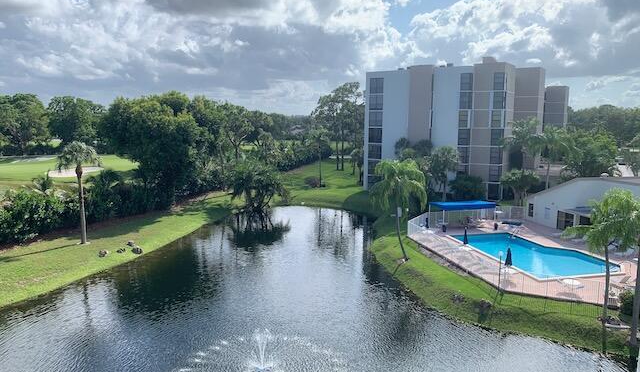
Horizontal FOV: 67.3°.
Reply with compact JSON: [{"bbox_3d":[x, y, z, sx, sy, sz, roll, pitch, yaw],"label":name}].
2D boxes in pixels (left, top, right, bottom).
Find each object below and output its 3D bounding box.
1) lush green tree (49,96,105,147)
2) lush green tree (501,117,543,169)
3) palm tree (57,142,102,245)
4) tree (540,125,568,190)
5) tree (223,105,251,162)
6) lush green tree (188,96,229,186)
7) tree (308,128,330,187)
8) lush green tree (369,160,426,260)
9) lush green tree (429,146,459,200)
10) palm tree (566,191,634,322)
[{"bbox_3d":[-83.224,-20.876,164.702,19.140,19.260,17.230,0,8,0],"label":"lush green tree"},{"bbox_3d":[30.704,-4.186,73.141,6.060,12.050,6.060,0,8,0],"label":"lush green tree"},{"bbox_3d":[-23.856,0.673,47.681,4.380,10.133,4.243,1,8,0],"label":"palm tree"},{"bbox_3d":[41.130,-4.860,84.311,4.715,10.849,4.567,1,8,0],"label":"tree"},{"bbox_3d":[-16.708,-9.214,97.677,6.080,15.280,6.080,0,8,0],"label":"tree"},{"bbox_3d":[-19.989,-7.856,85.749,7.460,15.960,7.460,0,8,0],"label":"lush green tree"},{"bbox_3d":[-0.267,-4.972,85.655,4.270,10.480,4.270,0,8,0],"label":"tree"},{"bbox_3d":[6.896,2.100,42.421,4.920,9.070,4.920,0,8,0],"label":"lush green tree"},{"bbox_3d":[18.372,-1.790,71.510,4.284,7.997,4.150,1,8,0],"label":"lush green tree"},{"bbox_3d":[17.225,4.274,29.801,4.310,8.330,4.310,0,8,0],"label":"palm tree"}]

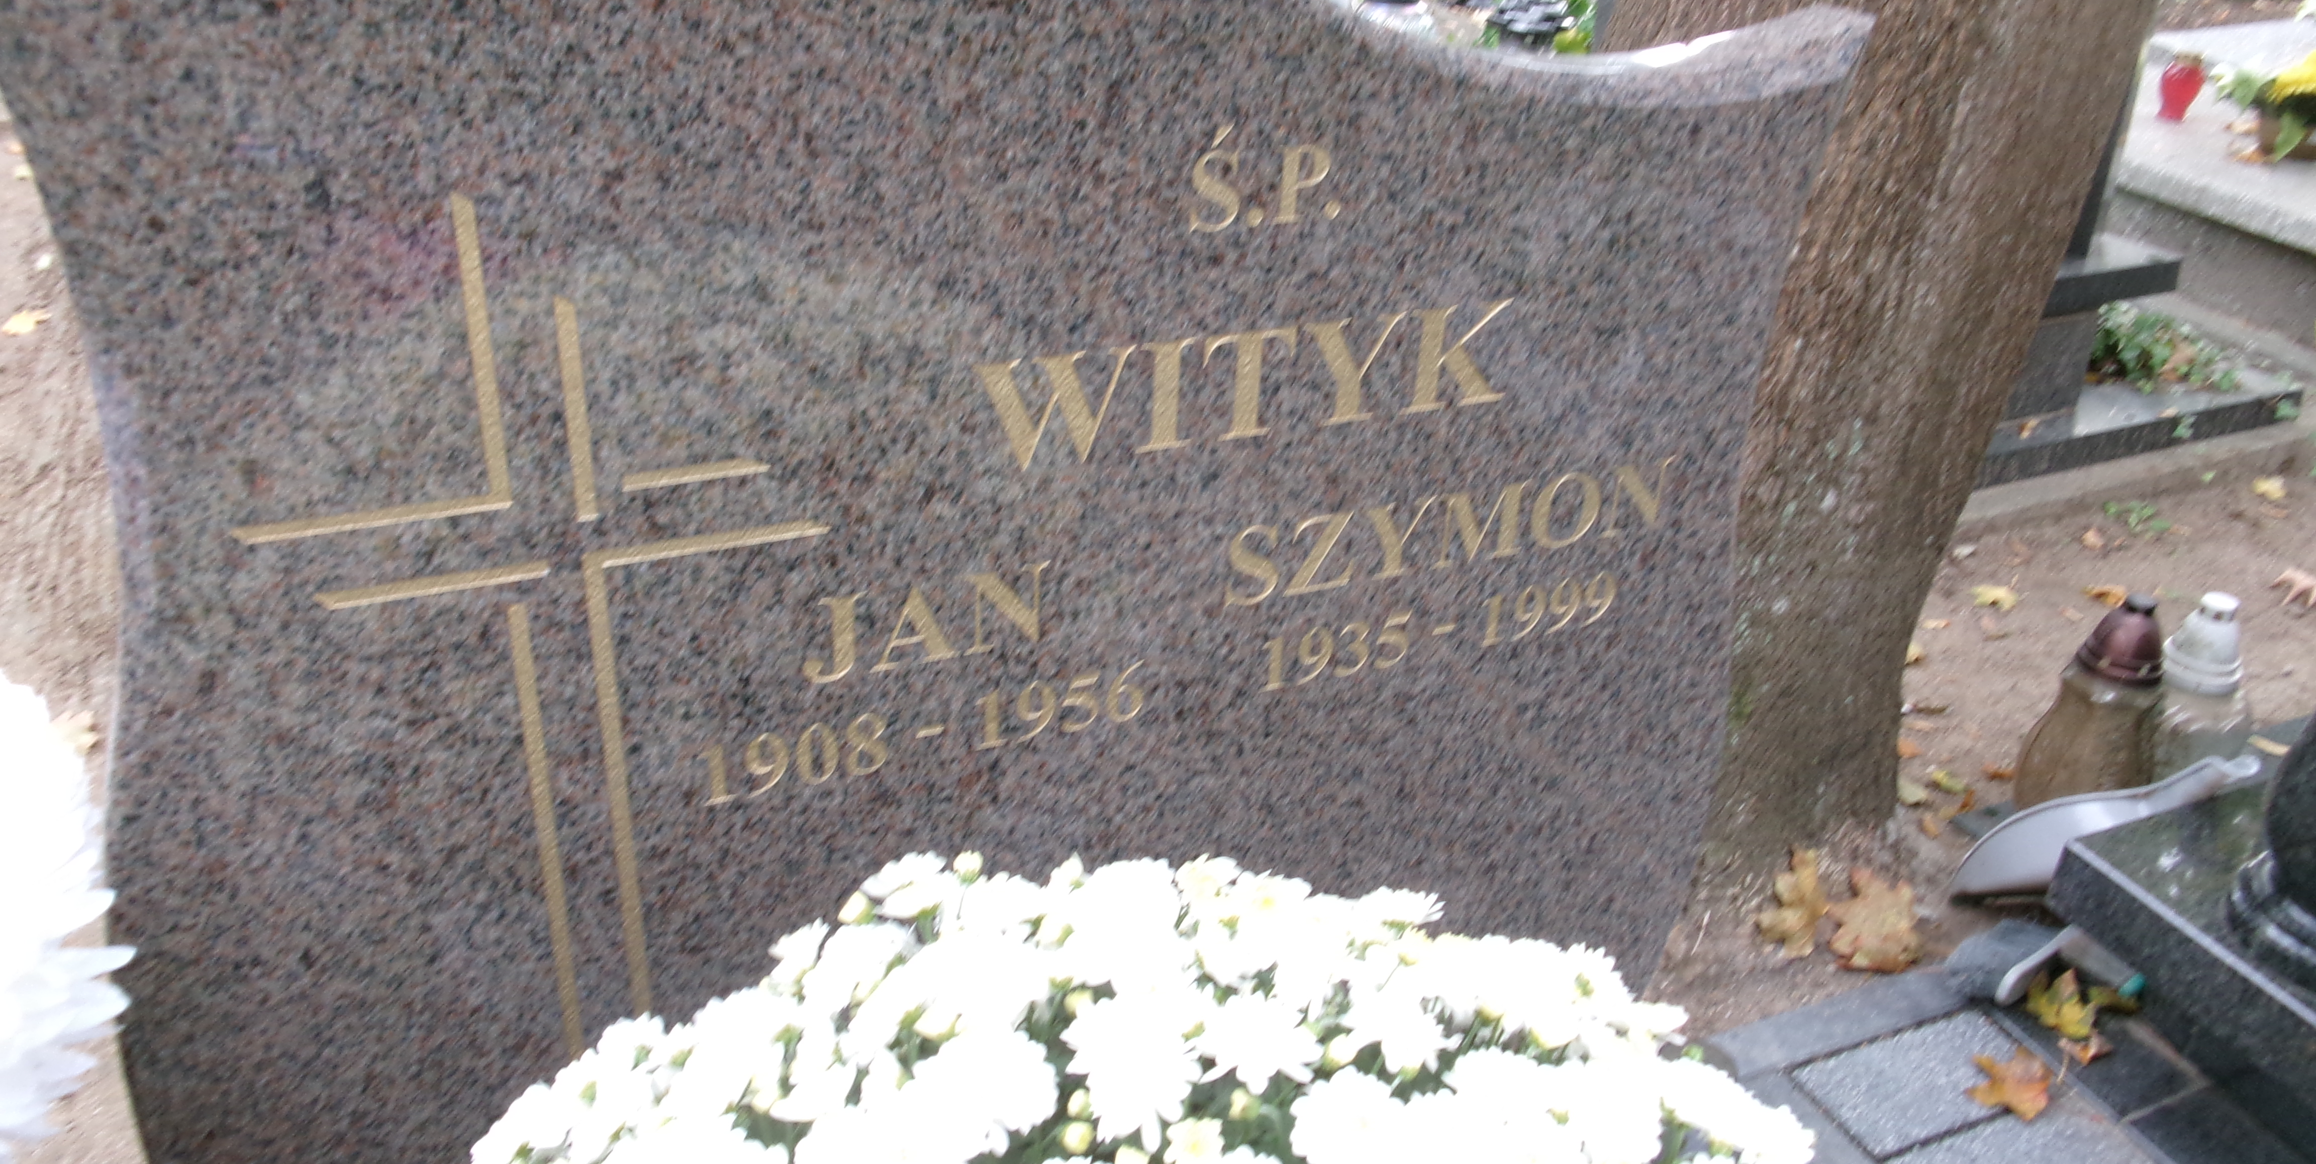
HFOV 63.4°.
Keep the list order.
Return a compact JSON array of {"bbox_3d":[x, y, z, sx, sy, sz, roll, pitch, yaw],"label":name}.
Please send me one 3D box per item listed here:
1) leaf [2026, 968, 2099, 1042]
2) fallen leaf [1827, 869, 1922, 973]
[{"bbox_3d":[0.744,0.348,1.540,0.060,0.028,0.065,8,49,18],"label":"leaf"},{"bbox_3d":[0.626,0.296,1.637,0.082,0.020,0.100,8,44,14],"label":"fallen leaf"}]

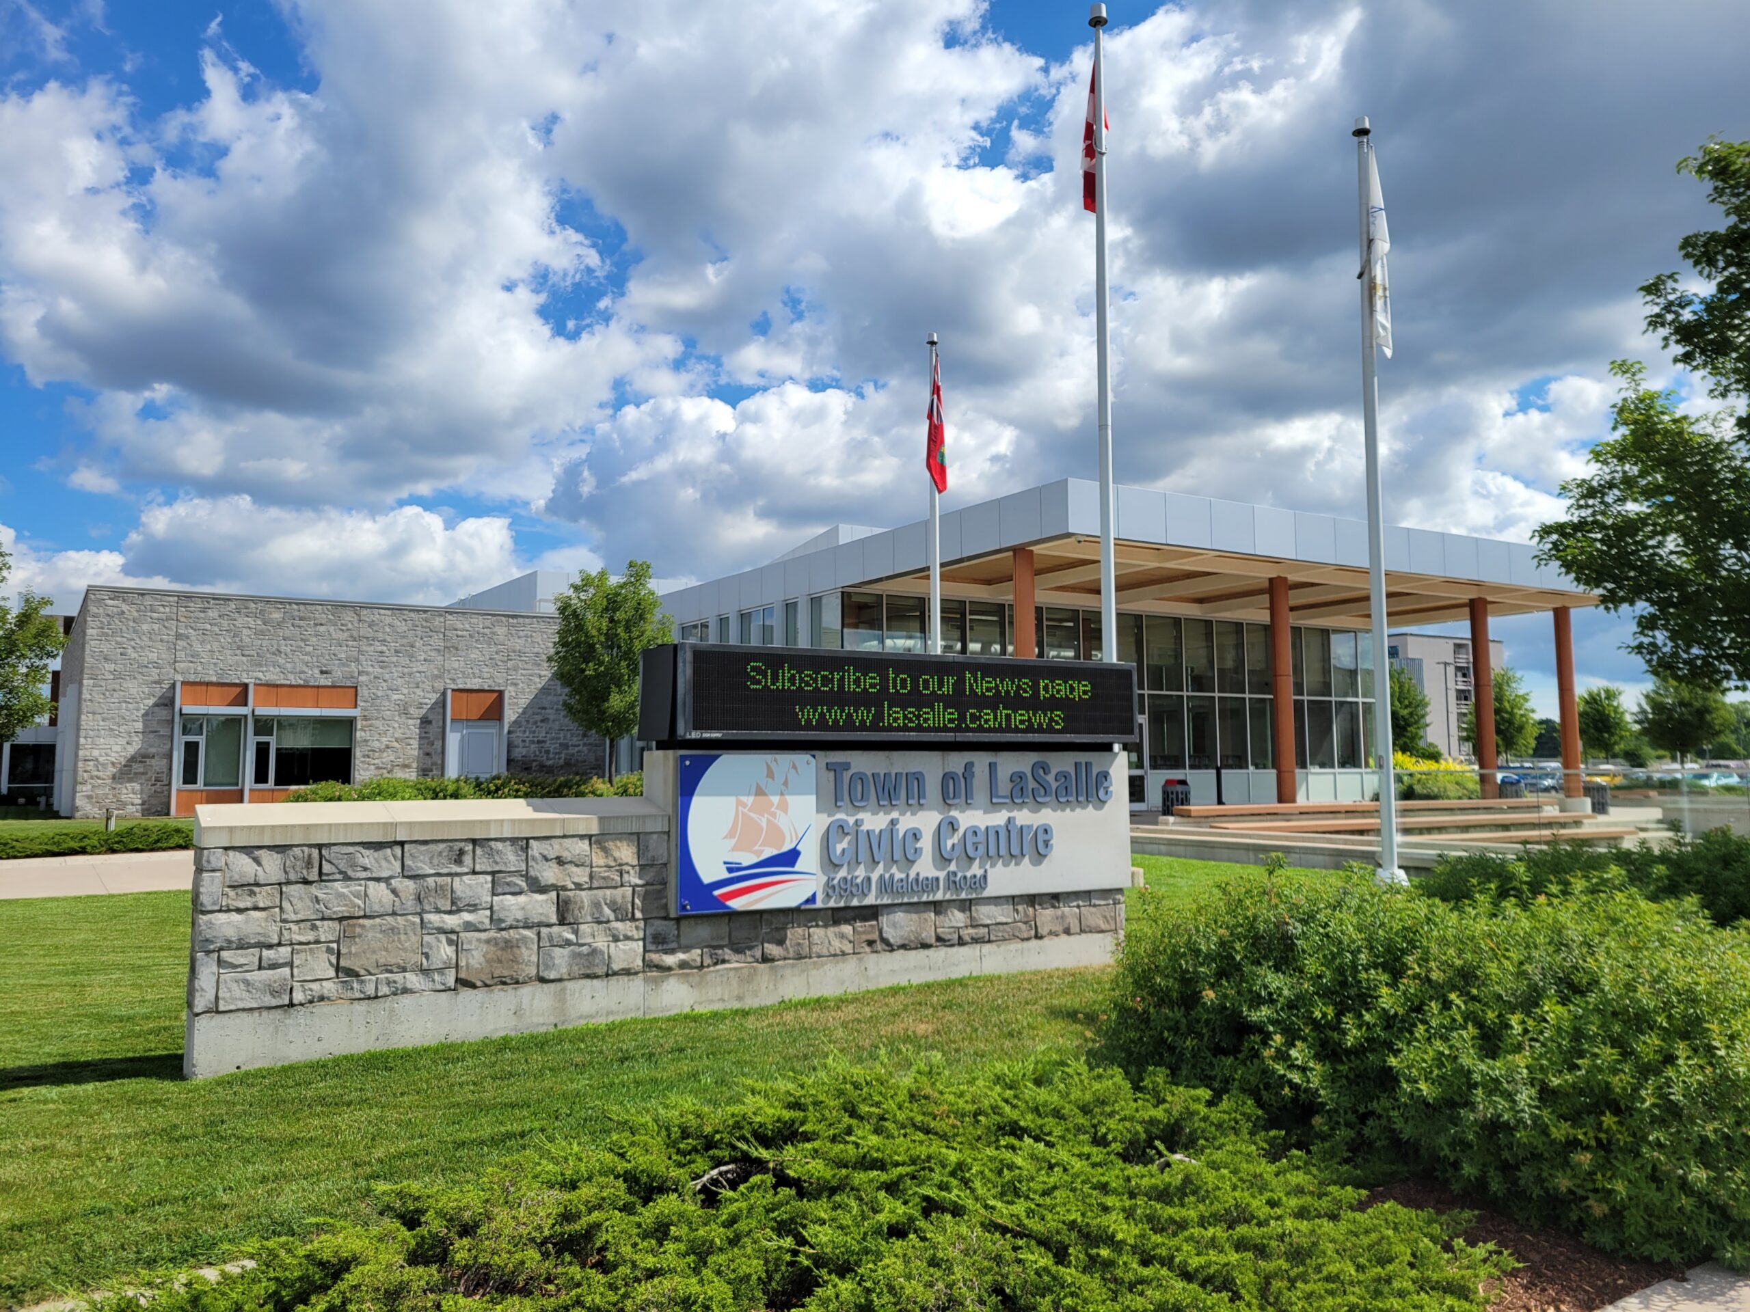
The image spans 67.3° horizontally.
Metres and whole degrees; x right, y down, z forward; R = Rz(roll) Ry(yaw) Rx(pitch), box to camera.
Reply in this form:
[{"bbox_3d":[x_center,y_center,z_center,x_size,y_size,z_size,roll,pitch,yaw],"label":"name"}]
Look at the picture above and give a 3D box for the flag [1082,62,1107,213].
[{"bbox_3d":[2.857,-6.753,17.059,0.330,2.124,0.300,0,-6,0],"label":"flag"}]

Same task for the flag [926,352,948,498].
[{"bbox_3d":[0.916,-3.536,19.789,0.330,2.231,0.280,0,-6,0],"label":"flag"}]

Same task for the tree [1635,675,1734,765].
[{"bbox_3d":[40.690,3.949,65.919,5.145,5.791,4.991,0,-6,0],"label":"tree"}]

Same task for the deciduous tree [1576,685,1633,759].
[{"bbox_3d":[43.143,4.872,77.885,3.649,6.276,3.539,0,-6,0],"label":"deciduous tree"}]

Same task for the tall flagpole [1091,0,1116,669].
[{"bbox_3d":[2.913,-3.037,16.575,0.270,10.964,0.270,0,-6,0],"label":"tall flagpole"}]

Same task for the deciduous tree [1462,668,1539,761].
[{"bbox_3d":[33.296,3.913,69.944,4.366,6.687,4.235,0,-6,0],"label":"deciduous tree"}]

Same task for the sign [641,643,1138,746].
[{"bbox_3d":[0.179,0.308,8.948,3.411,0.571,0.827,3,-6,-28],"label":"sign"}]

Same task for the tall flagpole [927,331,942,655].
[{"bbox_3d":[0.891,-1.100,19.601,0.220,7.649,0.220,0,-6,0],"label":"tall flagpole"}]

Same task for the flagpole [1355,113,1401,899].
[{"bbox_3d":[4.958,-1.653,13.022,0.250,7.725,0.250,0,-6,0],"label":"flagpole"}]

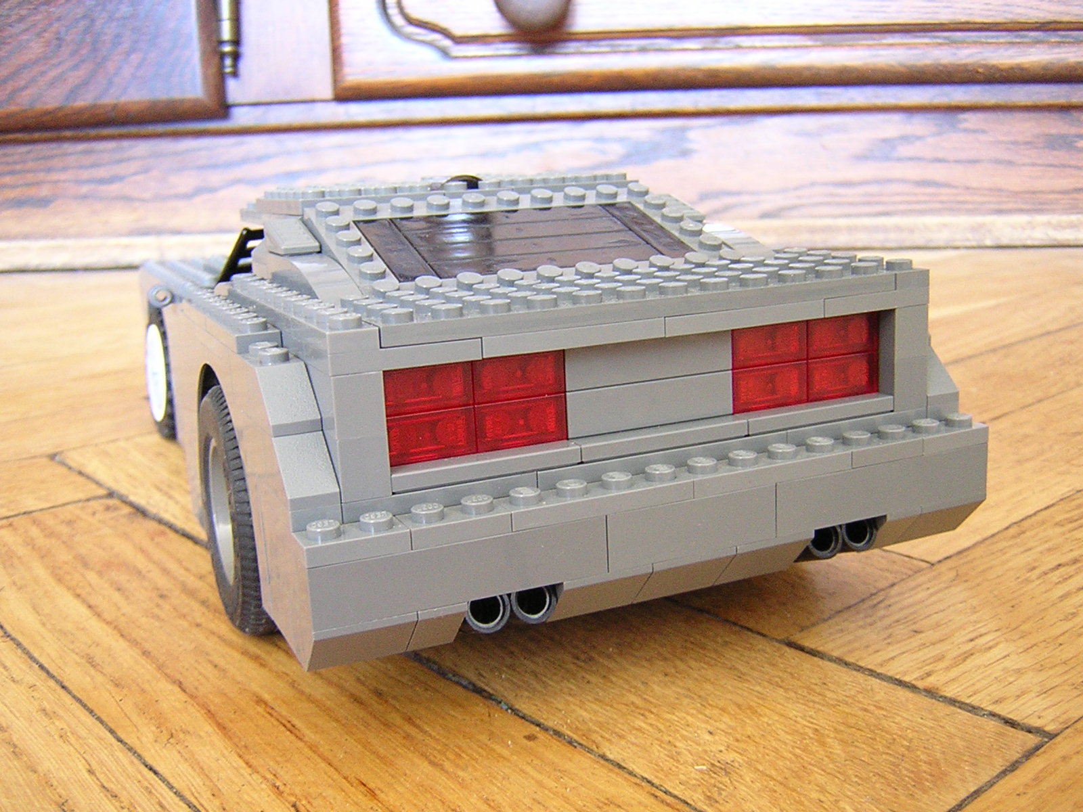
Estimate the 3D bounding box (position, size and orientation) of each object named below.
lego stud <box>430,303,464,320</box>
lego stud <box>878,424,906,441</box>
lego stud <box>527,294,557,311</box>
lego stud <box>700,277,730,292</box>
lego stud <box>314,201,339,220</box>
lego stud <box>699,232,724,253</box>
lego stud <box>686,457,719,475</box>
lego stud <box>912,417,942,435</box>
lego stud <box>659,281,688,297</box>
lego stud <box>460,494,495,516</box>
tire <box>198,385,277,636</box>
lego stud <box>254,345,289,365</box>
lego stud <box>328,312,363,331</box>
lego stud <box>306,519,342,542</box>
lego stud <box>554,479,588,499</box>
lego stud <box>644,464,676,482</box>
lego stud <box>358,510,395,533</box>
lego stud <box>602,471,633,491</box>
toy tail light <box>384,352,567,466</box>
[{"bbox_3d":[-0.014,-0.014,0.172,0.005,0.002,0.005,-3,12,1],"label":"lego stud"},{"bbox_3d":[0.063,0.005,0.203,0.005,0.002,0.005,-3,12,1],"label":"lego stud"},{"bbox_3d":[0.000,-0.017,0.180,0.005,0.002,0.005,-3,12,1],"label":"lego stud"},{"bbox_3d":[0.030,-0.021,0.192,0.005,0.002,0.005,-3,12,1],"label":"lego stud"},{"bbox_3d":[-0.044,-0.040,0.230,0.005,0.002,0.005,-8,32,-23],"label":"lego stud"},{"bbox_3d":[0.035,-0.034,0.233,0.005,0.002,0.005,4,30,-3],"label":"lego stud"},{"bbox_3d":[0.027,0.010,0.188,0.005,0.002,0.005,-3,12,1],"label":"lego stud"},{"bbox_3d":[0.071,0.004,0.207,0.005,0.002,0.005,-8,13,-23],"label":"lego stud"},{"bbox_3d":[0.022,-0.020,0.189,0.005,0.002,0.005,-3,12,1],"label":"lego stud"},{"bbox_3d":[-0.010,0.015,0.172,0.005,0.002,0.005,-3,12,1],"label":"lego stud"},{"bbox_3d":[-0.054,0.020,0.231,0.024,0.050,0.050,-8,13,-23],"label":"tire"},{"bbox_3d":[-0.042,-0.008,0.178,0.005,0.002,0.005,-8,13,-23],"label":"lego stud"},{"bbox_3d":[-0.029,-0.012,0.168,0.005,0.002,0.005,-8,13,-22],"label":"lego stud"},{"bbox_3d":[-0.032,0.018,0.163,0.005,0.002,0.005,-8,13,-23],"label":"lego stud"},{"bbox_3d":[0.005,0.013,0.178,0.005,0.002,0.005,-3,12,1],"label":"lego stud"},{"bbox_3d":[0.020,0.011,0.185,0.005,0.002,0.005,-3,12,1],"label":"lego stud"},{"bbox_3d":[-0.024,0.017,0.166,0.005,0.002,0.005,-8,13,-23],"label":"lego stud"},{"bbox_3d":[0.012,0.012,0.181,0.005,0.002,0.005,-3,12,1],"label":"lego stud"},{"bbox_3d":[-0.011,-0.001,0.180,0.032,0.016,0.005,-8,13,-23],"label":"toy tail light"}]

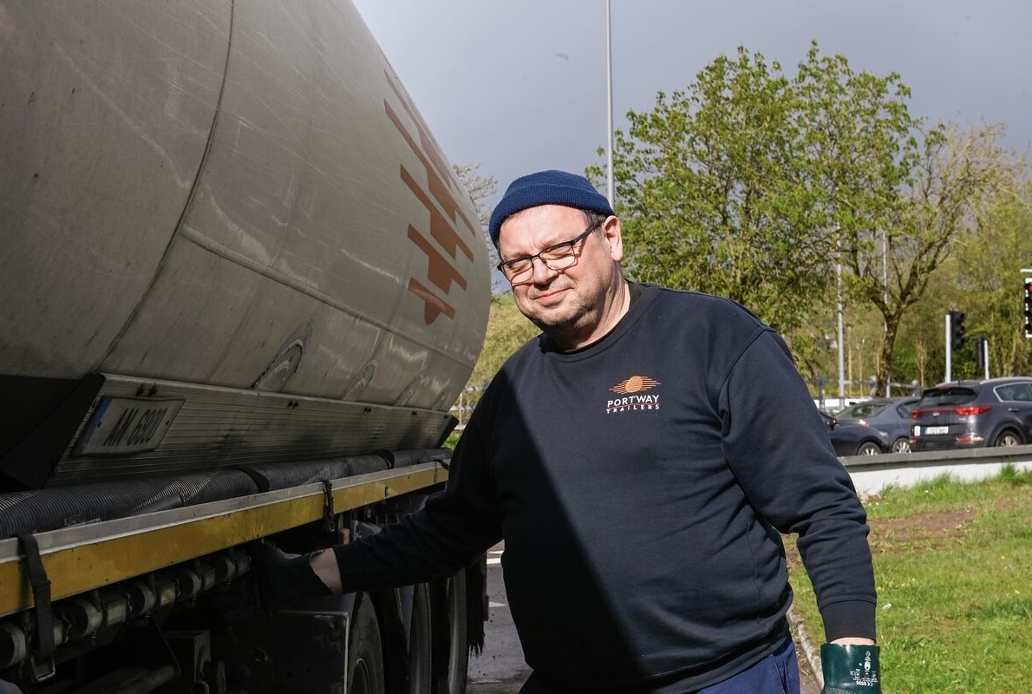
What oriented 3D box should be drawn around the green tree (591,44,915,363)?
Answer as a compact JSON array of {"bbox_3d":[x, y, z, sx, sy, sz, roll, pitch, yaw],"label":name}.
[{"bbox_3d":[5.820,-2.500,44.000,7.600,9.700,7.000,-1,-3,0],"label":"green tree"}]

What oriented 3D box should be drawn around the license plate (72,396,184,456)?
[{"bbox_3d":[-0.660,0.136,3.090,0.015,0.110,0.520,29,0,4],"label":"license plate"}]

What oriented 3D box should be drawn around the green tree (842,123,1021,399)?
[{"bbox_3d":[10.900,-1.700,47.000,4.800,8.300,4.500,-1,-3,0],"label":"green tree"}]

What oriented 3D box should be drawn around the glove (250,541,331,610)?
[{"bbox_3d":[-0.405,0.408,3.220,0.170,0.125,0.110,-2,-3,27],"label":"glove"}]

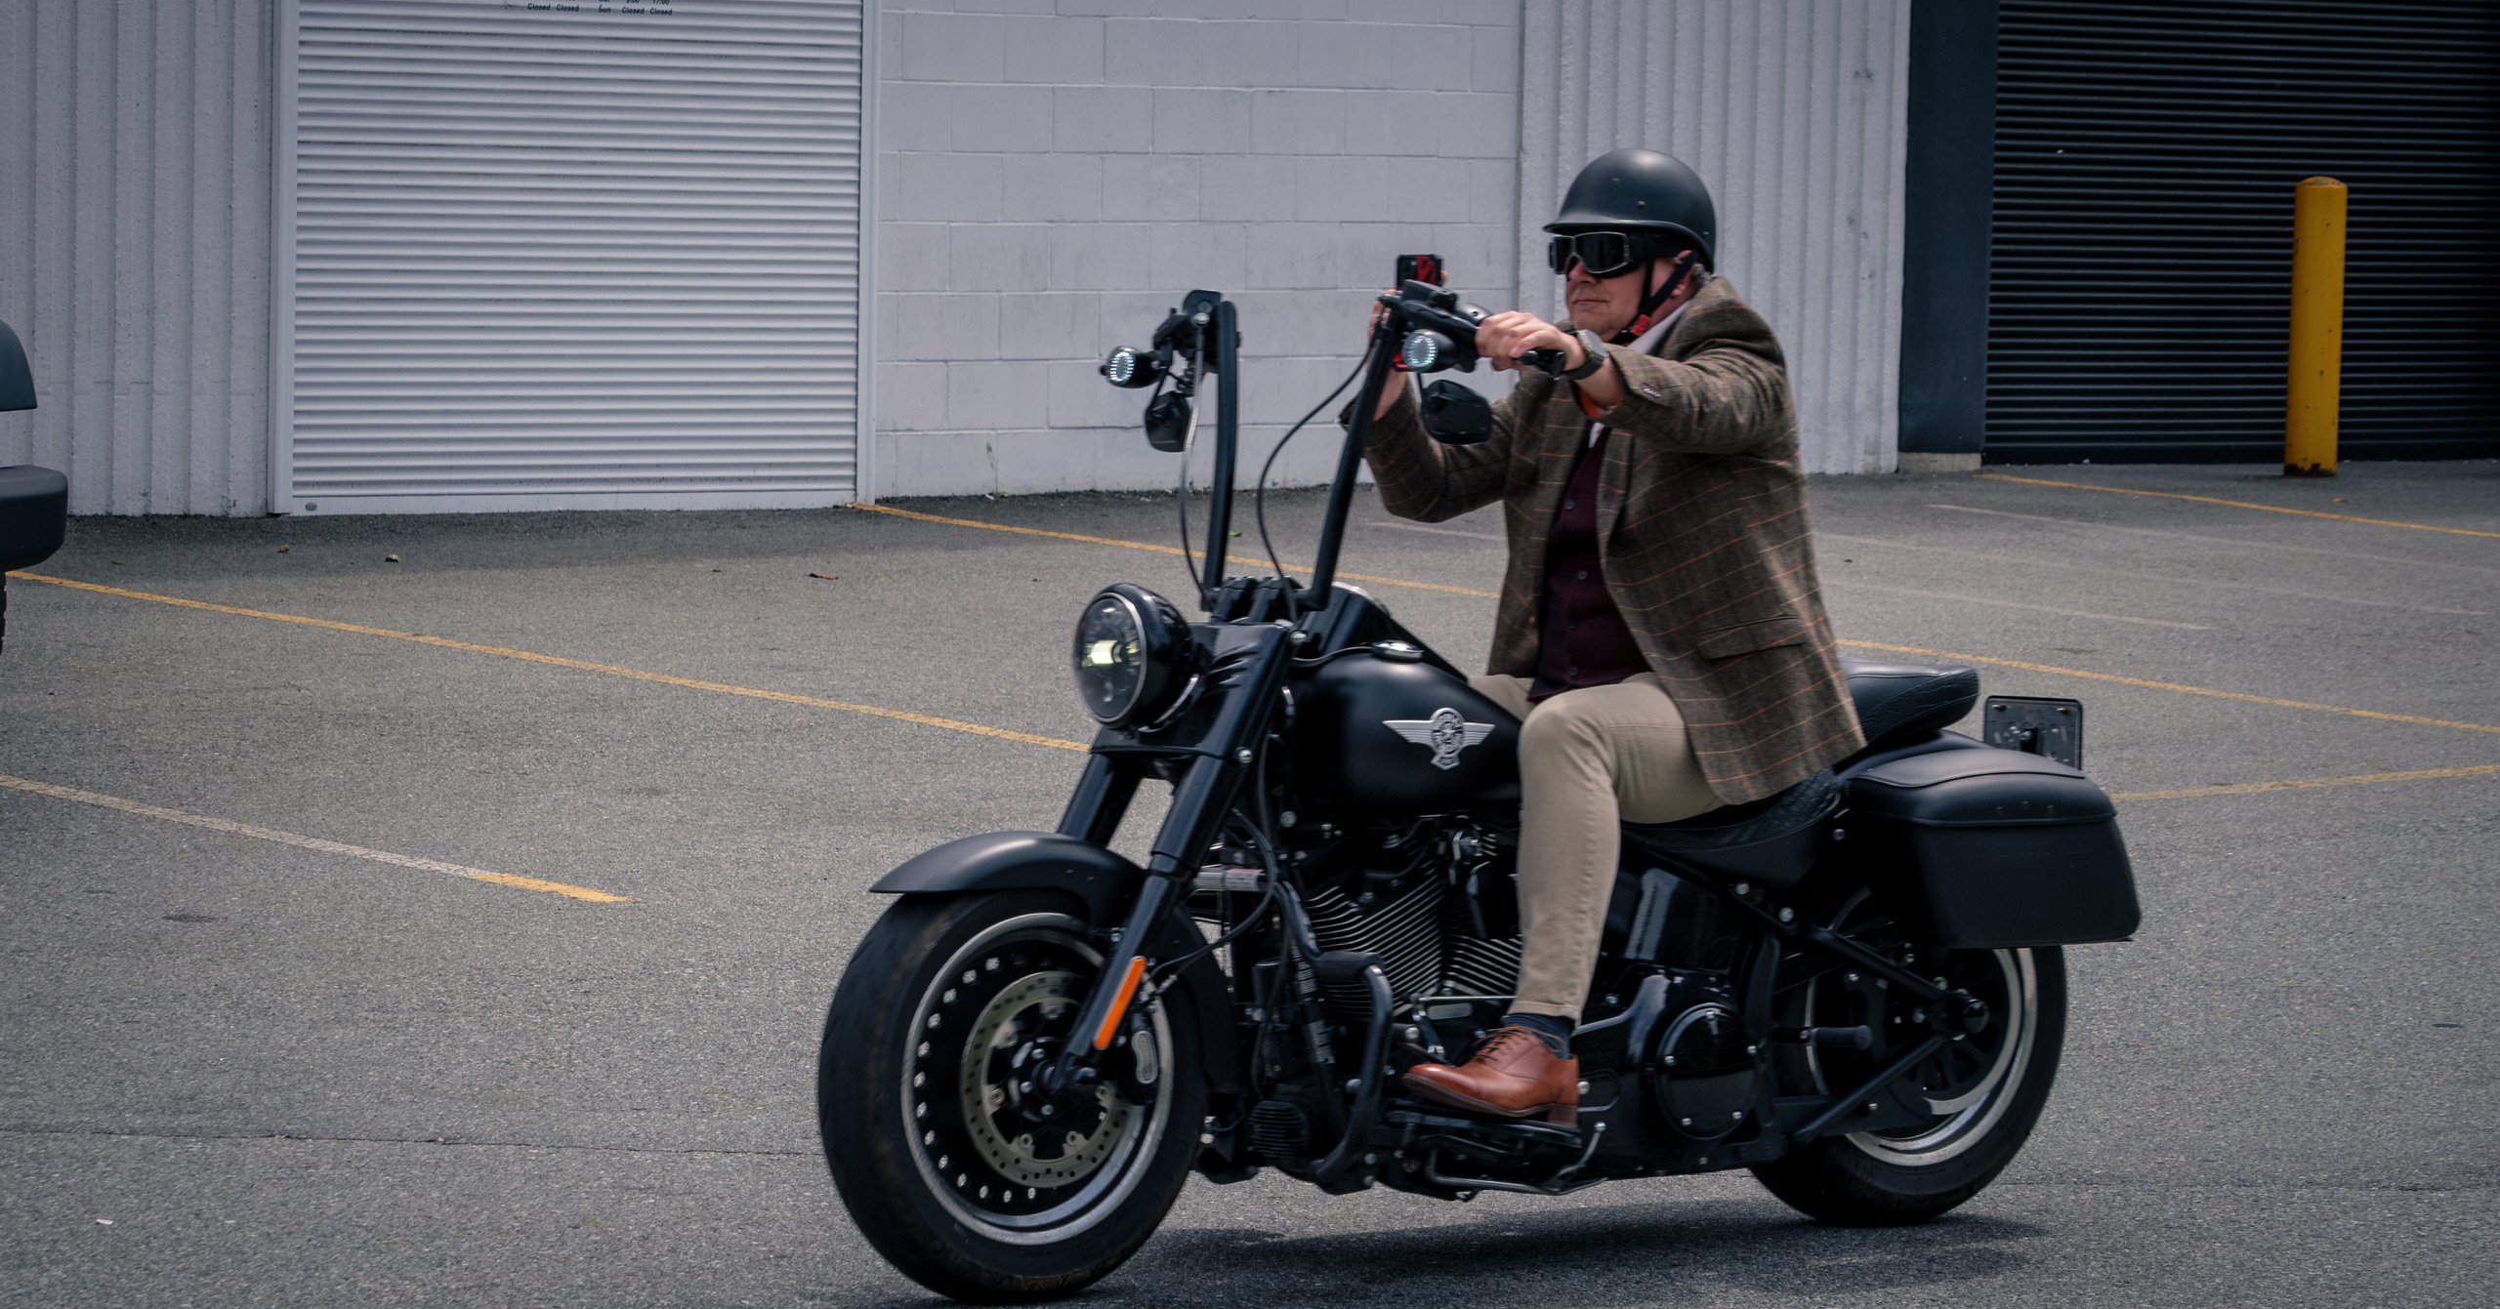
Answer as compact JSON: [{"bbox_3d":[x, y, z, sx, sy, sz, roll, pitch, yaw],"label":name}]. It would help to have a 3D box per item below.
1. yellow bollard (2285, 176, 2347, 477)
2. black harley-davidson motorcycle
[{"bbox_3d":[3.611,-1.109,21.160,0.170,1.008,0.170,1,5,0],"label":"yellow bollard"},{"bbox_3d":[0.361,0.179,9.483,2.320,1.481,0.916,-2,2,-33],"label":"black harley-davidson motorcycle"}]

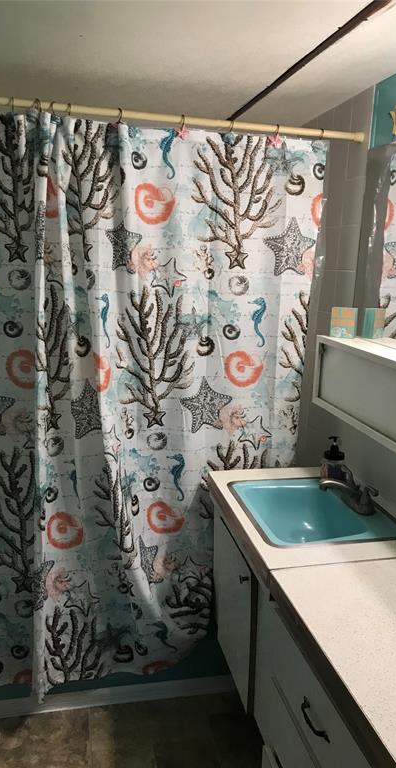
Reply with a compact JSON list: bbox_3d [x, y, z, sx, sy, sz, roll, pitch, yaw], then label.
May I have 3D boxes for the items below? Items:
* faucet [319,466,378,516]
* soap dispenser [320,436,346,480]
[{"bbox_3d":[0.451,0.326,1.929,0.174,0.090,0.206,0,12,-13],"label":"faucet"},{"bbox_3d":[0.473,0.254,2.142,0.068,0.149,0.066,-3,13,-27],"label":"soap dispenser"}]

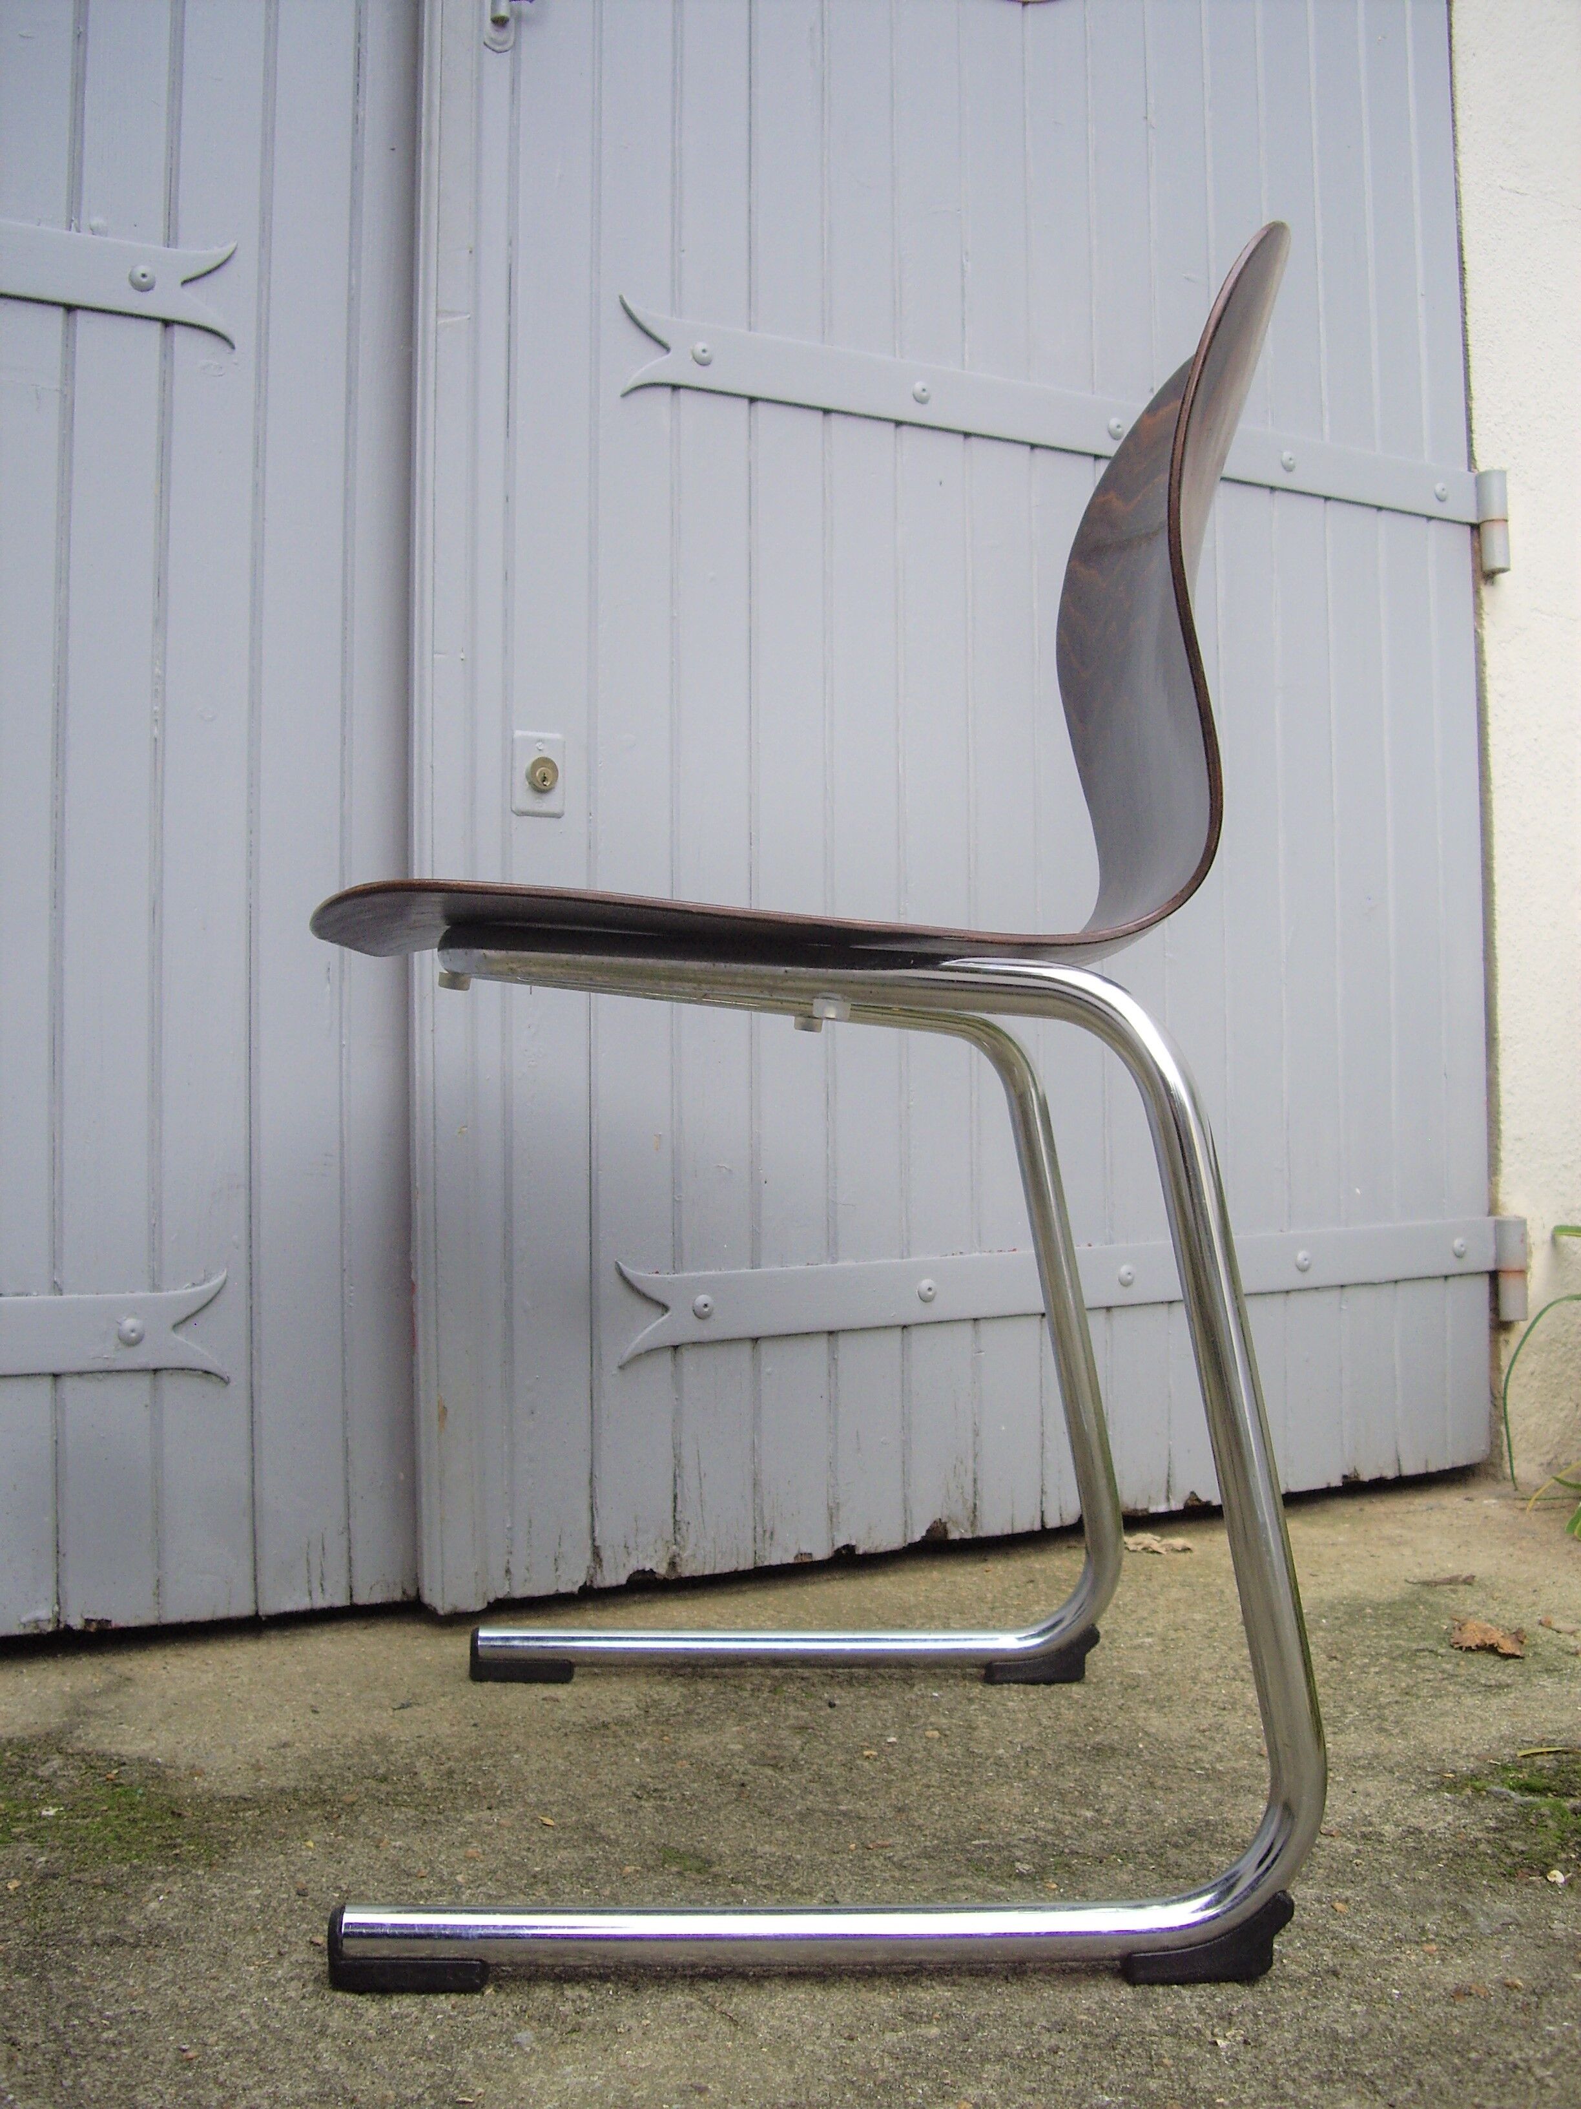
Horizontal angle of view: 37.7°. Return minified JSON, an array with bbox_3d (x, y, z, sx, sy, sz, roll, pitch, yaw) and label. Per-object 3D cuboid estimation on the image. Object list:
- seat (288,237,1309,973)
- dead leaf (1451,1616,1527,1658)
[{"bbox_3d":[0.004,-0.234,1.195,0.500,0.380,0.400,0,-2,-1],"label":"seat"},{"bbox_3d":[0.461,0.385,1.530,0.050,0.017,0.040,0,-2,-6],"label":"dead leaf"}]

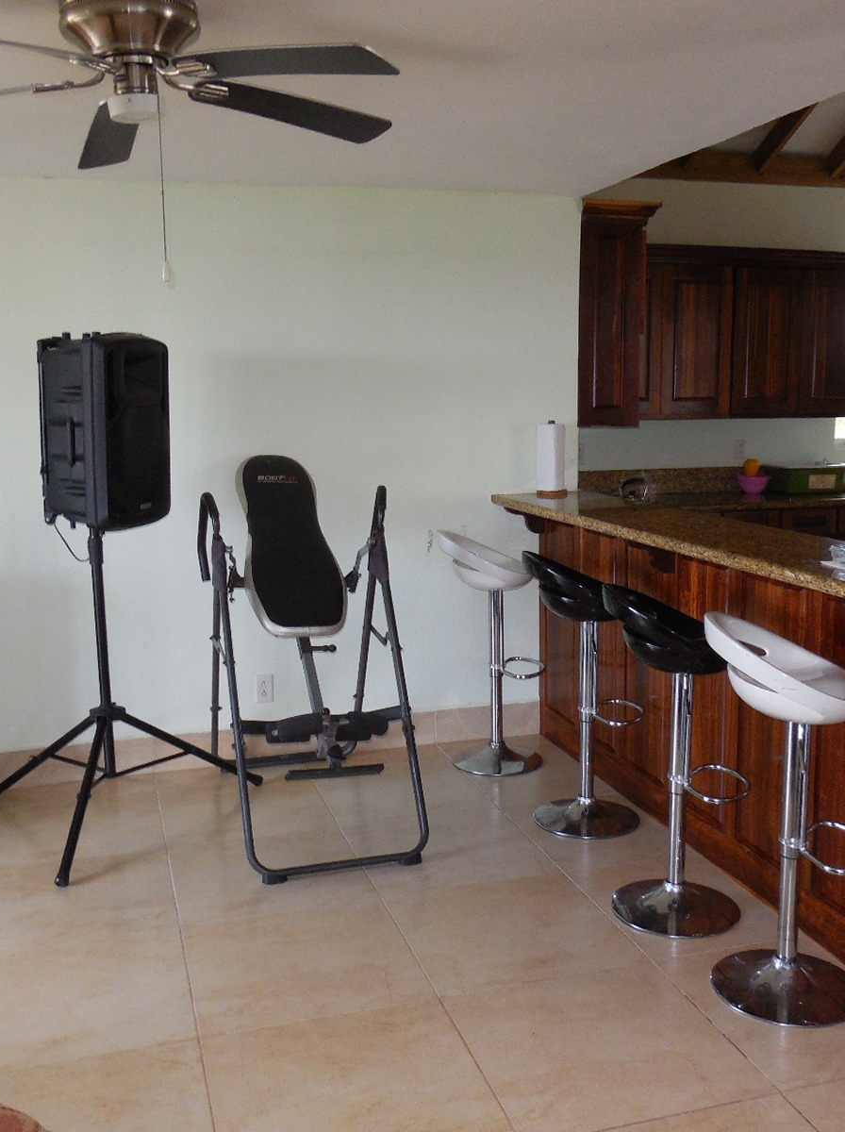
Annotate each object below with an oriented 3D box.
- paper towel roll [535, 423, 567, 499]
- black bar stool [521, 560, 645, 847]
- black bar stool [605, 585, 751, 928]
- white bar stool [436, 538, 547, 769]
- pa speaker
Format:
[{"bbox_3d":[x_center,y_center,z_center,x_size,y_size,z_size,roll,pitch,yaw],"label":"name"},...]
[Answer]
[{"bbox_3d":[0.559,-0.454,4.694,0.128,0.325,0.128,-1,9,0],"label":"paper towel roll"},{"bbox_3d":[0.578,0.436,3.894,0.420,0.972,0.430,1,9,9],"label":"black bar stool"},{"bbox_3d":[0.739,0.543,3.187,0.420,0.972,0.430,1,9,11],"label":"black bar stool"},{"bbox_3d":[0.301,0.343,4.525,0.420,0.972,0.430,0,9,4],"label":"white bar stool"},{"bbox_3d":[-1.107,-0.473,3.822,0.290,0.640,0.352,3,10,24],"label":"pa speaker"}]

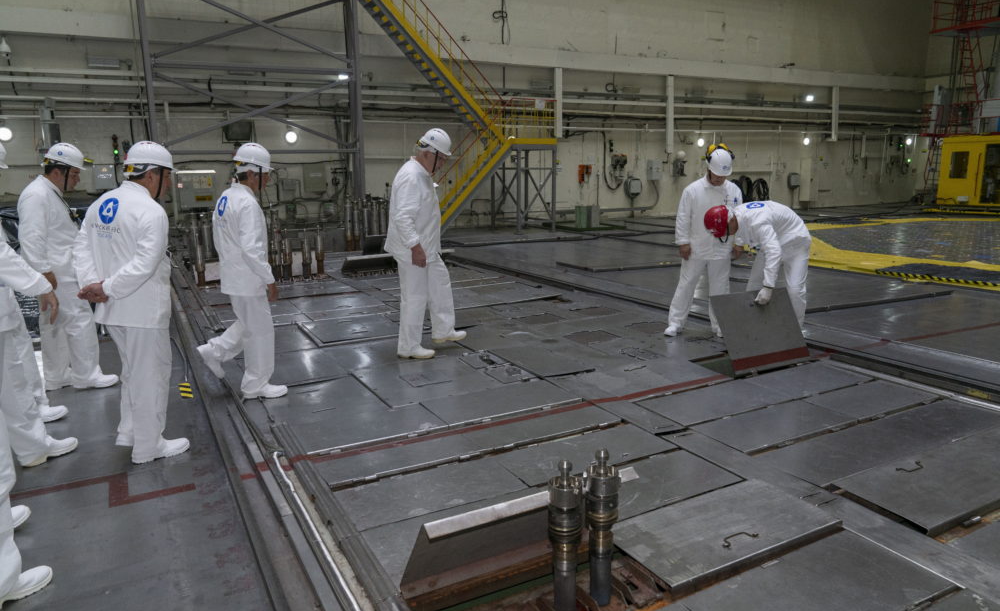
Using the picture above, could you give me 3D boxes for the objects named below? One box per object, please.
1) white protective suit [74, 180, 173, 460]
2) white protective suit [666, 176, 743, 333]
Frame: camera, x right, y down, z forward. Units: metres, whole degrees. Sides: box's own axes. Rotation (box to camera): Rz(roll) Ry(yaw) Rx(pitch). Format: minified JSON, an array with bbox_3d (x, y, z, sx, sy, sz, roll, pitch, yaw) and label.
[{"bbox_3d":[-2.124,0.078,3.918,0.560,1.538,0.460,8,14,38],"label":"white protective suit"},{"bbox_3d":[1.909,-0.457,6.555,0.660,1.500,0.400,0,11,7],"label":"white protective suit"}]

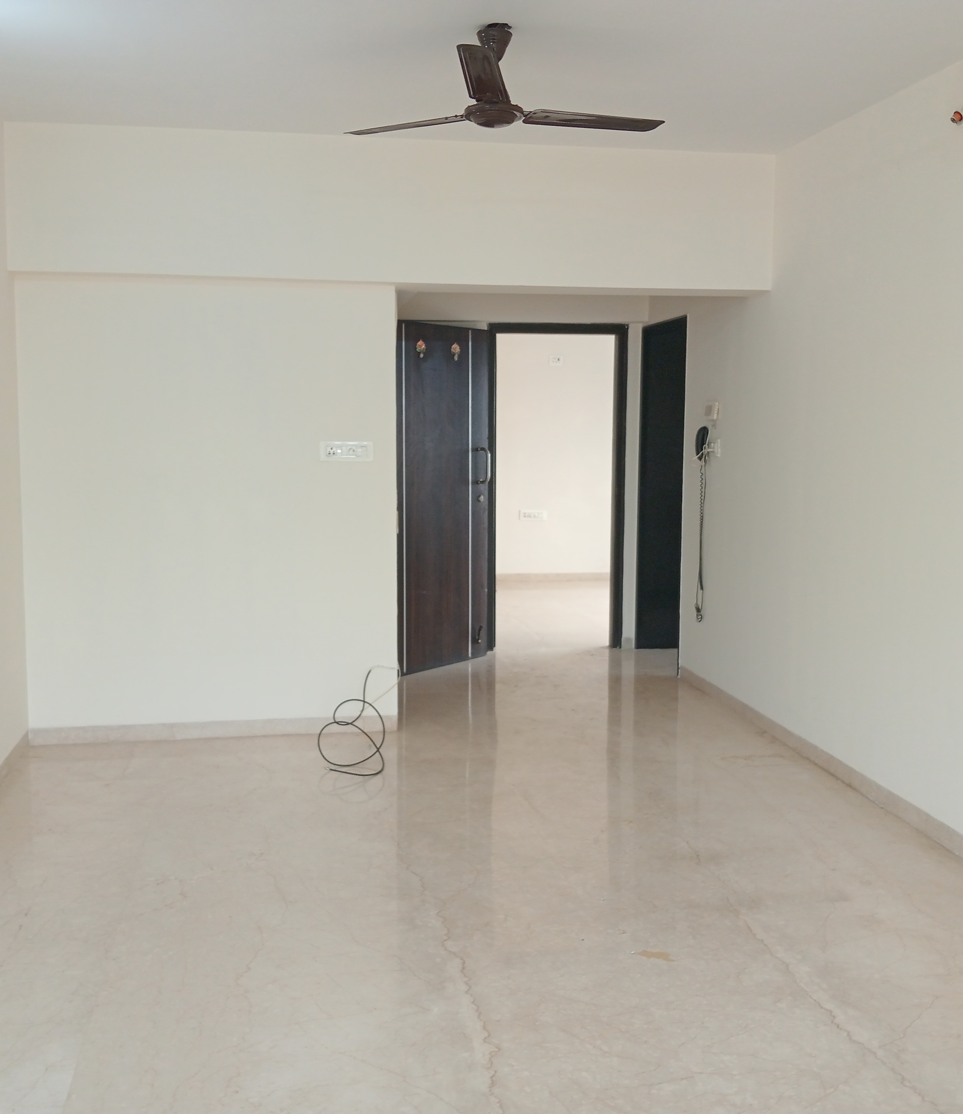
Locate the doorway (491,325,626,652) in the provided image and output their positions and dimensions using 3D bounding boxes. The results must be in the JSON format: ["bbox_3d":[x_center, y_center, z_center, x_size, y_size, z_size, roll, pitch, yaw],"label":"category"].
[{"bbox_3d":[0.481,-0.439,7.749,0.891,2.092,0.120,-1,7,-10],"label":"doorway"}]

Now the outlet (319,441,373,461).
[{"bbox_3d":[-0.627,-0.490,5.580,0.244,0.091,0.018,-1,7,-10],"label":"outlet"}]

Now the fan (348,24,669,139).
[{"bbox_3d":[0.032,-1.500,3.685,1.120,0.334,1.000,1,7,6],"label":"fan"}]

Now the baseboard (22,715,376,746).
[{"bbox_3d":[-1.240,0.812,5.638,1.685,0.078,0.018,-1,7,-10],"label":"baseboard"}]

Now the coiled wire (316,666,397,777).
[{"bbox_3d":[-0.536,0.713,5.353,0.395,0.348,0.660,-1,7,-10],"label":"coiled wire"}]

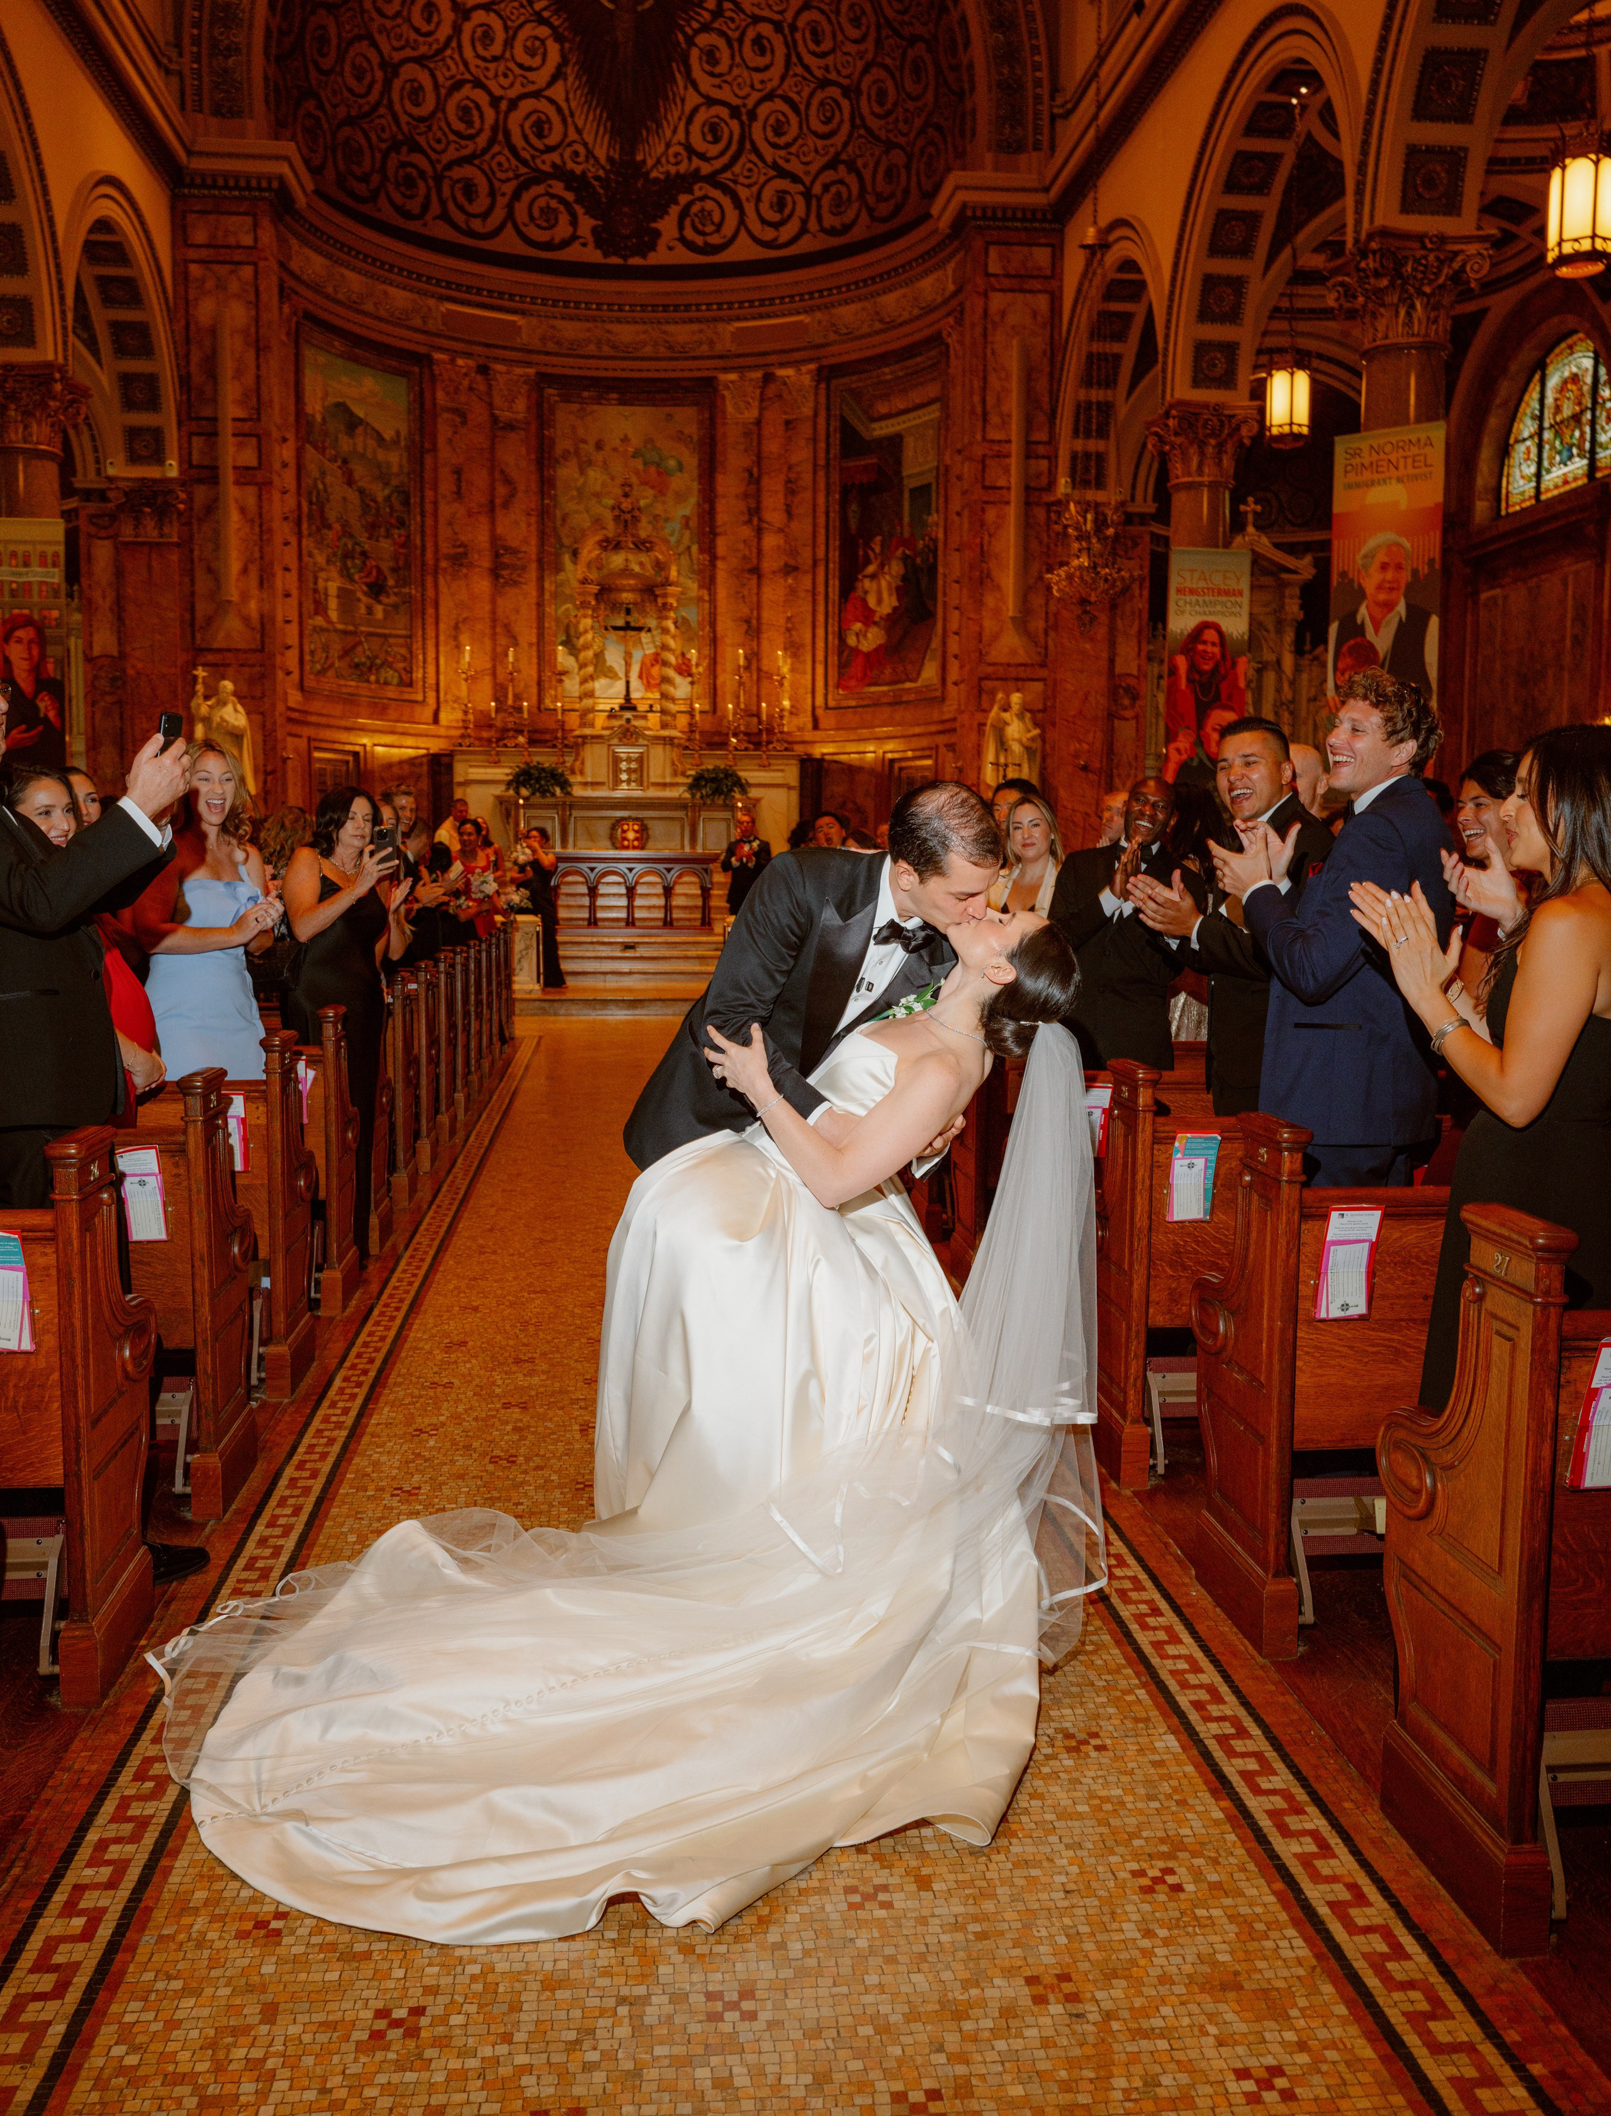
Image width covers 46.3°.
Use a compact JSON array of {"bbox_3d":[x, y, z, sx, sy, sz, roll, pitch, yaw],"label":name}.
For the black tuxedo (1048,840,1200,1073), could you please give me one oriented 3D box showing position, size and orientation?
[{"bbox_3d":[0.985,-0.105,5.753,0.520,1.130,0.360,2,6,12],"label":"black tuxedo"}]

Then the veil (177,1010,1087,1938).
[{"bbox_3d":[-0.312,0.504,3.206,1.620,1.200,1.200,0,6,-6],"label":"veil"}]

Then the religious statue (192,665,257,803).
[{"bbox_3d":[-6.850,-3.769,22.207,0.780,1.611,0.560,-1,6,-16],"label":"religious statue"}]

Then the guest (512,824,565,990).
[{"bbox_3d":[-2.571,-1.457,18.185,0.450,1.580,0.480,-5,8,-41],"label":"guest"}]

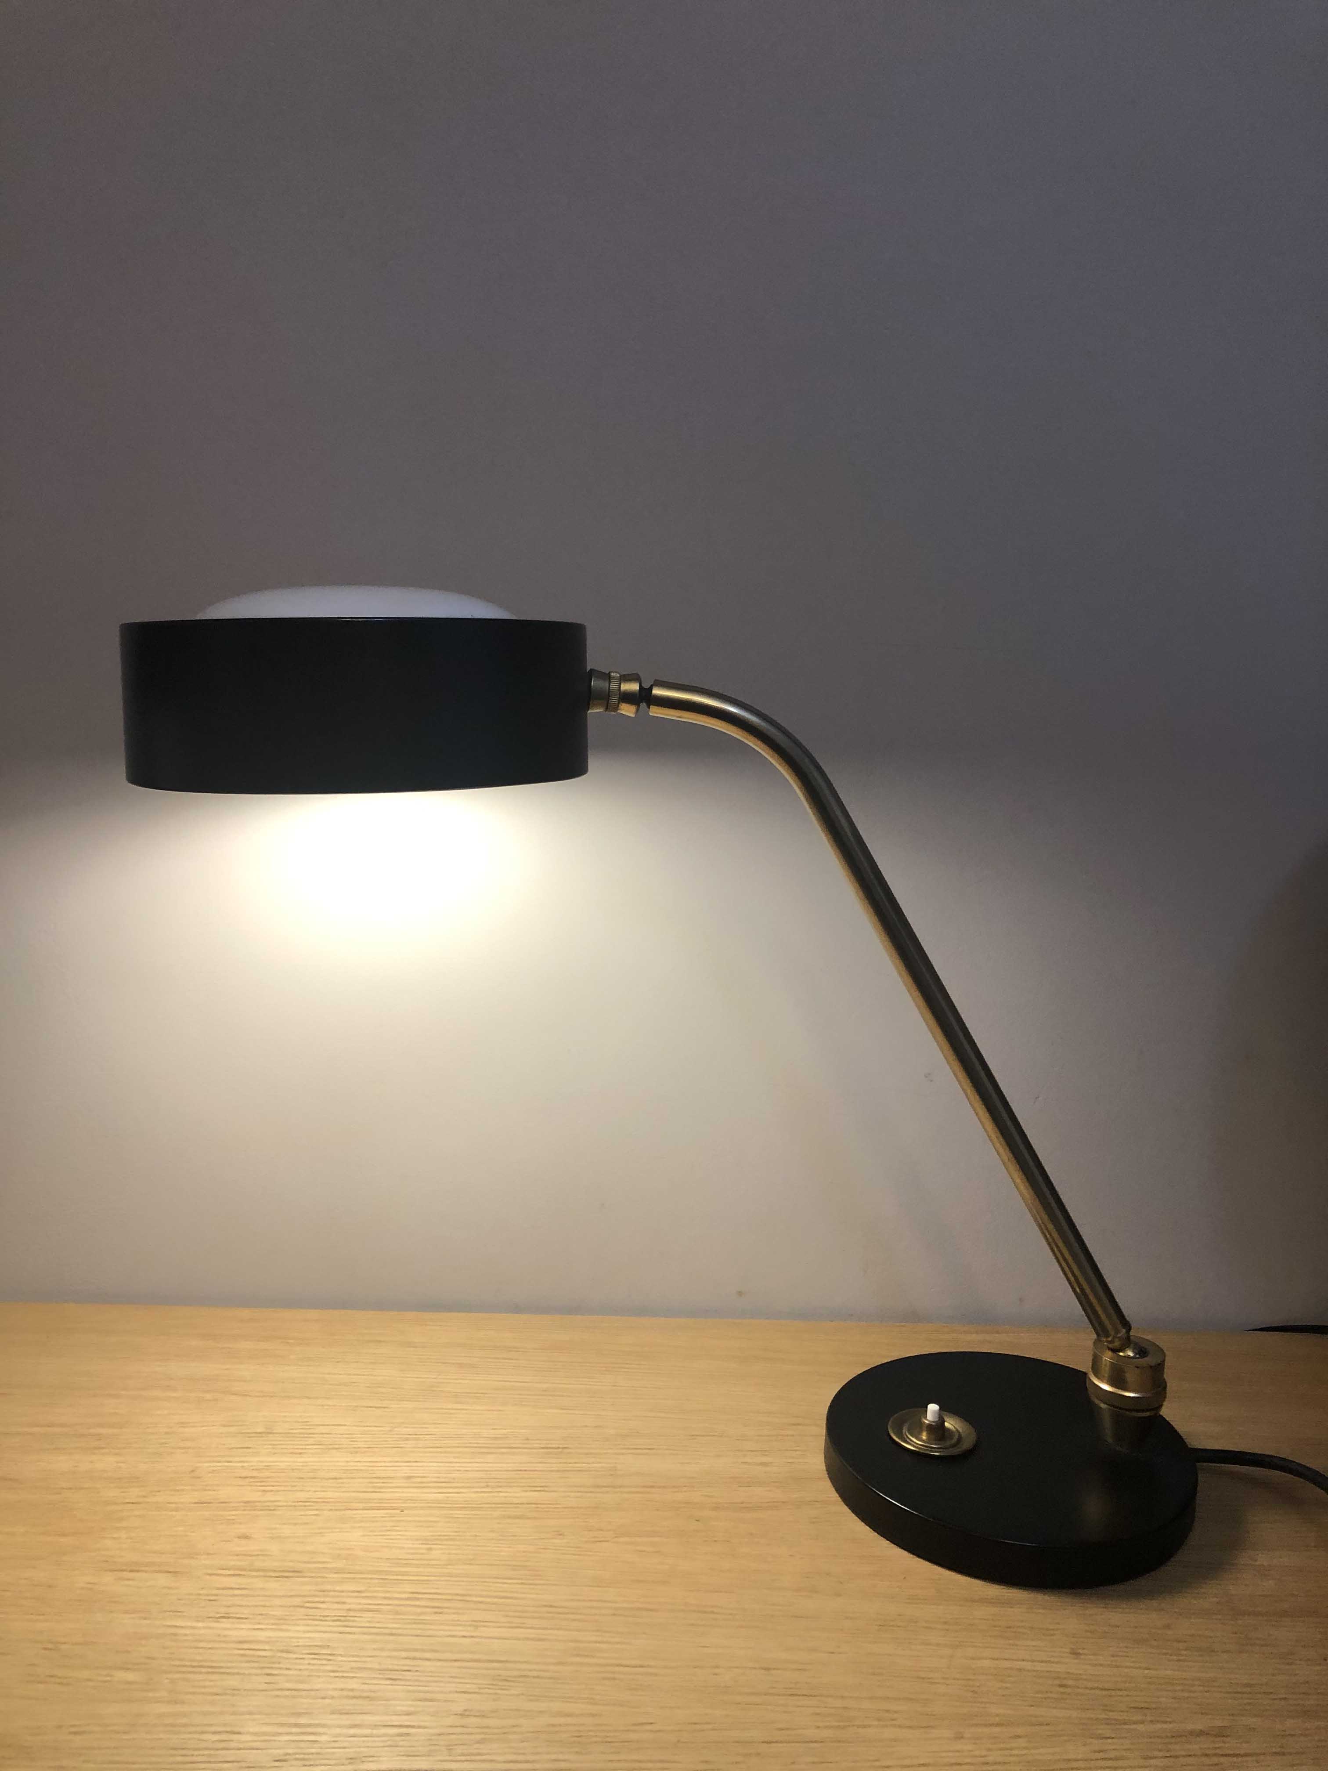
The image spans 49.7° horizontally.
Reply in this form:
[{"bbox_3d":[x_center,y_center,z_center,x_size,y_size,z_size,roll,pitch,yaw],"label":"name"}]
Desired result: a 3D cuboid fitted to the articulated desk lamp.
[{"bbox_3d":[0.011,0.072,0.621,0.472,0.387,0.187,2,9,0],"label":"articulated desk lamp"}]

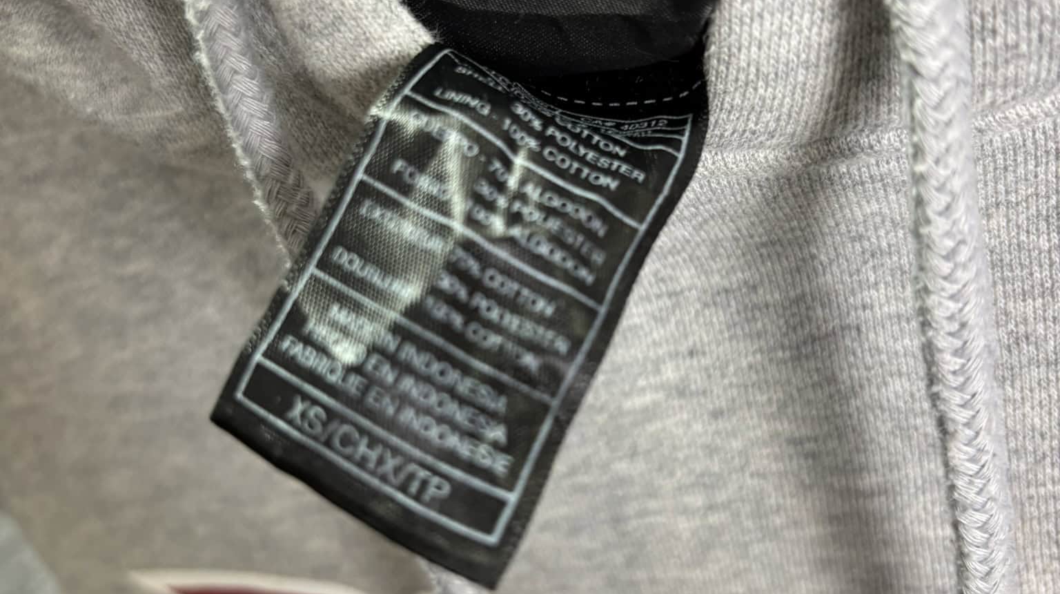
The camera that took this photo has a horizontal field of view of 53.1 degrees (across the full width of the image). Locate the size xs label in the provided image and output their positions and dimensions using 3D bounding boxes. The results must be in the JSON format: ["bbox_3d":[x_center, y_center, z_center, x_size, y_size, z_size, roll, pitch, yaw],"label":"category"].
[{"bbox_3d":[-0.007,-0.001,0.125,0.057,0.037,0.009,-63,6,-16],"label":"size xs label"}]

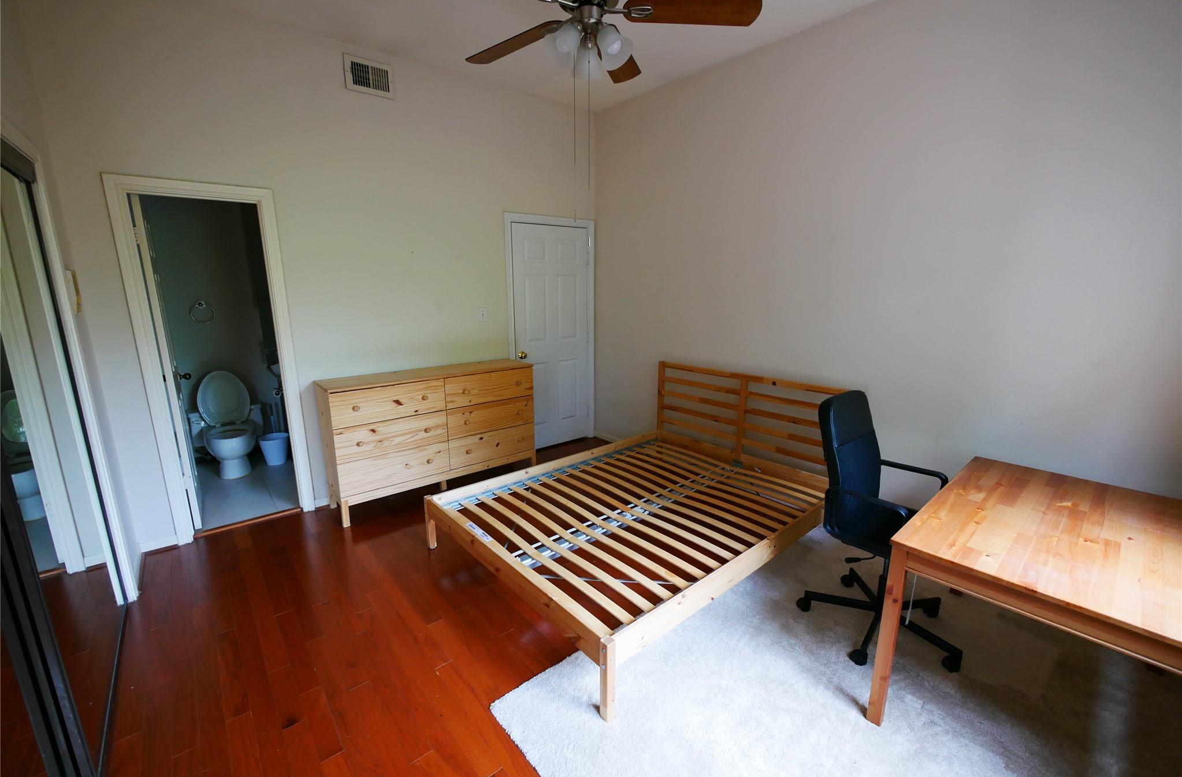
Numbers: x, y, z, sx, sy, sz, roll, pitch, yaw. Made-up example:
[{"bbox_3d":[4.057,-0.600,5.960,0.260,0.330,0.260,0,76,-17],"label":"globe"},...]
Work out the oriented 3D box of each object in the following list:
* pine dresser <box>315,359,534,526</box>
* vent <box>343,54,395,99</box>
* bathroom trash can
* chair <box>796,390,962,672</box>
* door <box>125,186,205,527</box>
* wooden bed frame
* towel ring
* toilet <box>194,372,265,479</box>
[{"bbox_3d":[-1.174,0.331,3.688,1.540,0.920,0.385,-11,16,-40],"label":"pine dresser"},{"bbox_3d":[-1.448,-2.038,3.134,0.302,0.205,0.020,-11,16,-40],"label":"vent"},{"bbox_3d":[-2.810,0.552,4.272,0.228,0.245,0.228,-11,16,-40],"label":"bathroom trash can"},{"bbox_3d":[1.338,0.596,2.111,0.630,1.070,0.650,-12,17,-43],"label":"chair"},{"bbox_3d":[-2.742,-0.129,3.128,0.037,2.040,0.610,-10,16,-37],"label":"door"},{"bbox_3d":[0.331,0.495,2.918,2.120,0.925,1.600,-11,16,-40],"label":"wooden bed frame"},{"bbox_3d":[-3.304,-0.647,4.067,0.168,0.192,0.060,-11,16,-40],"label":"towel ring"},{"bbox_3d":[-3.049,0.299,4.031,0.490,0.840,0.740,-11,16,-40],"label":"toilet"}]

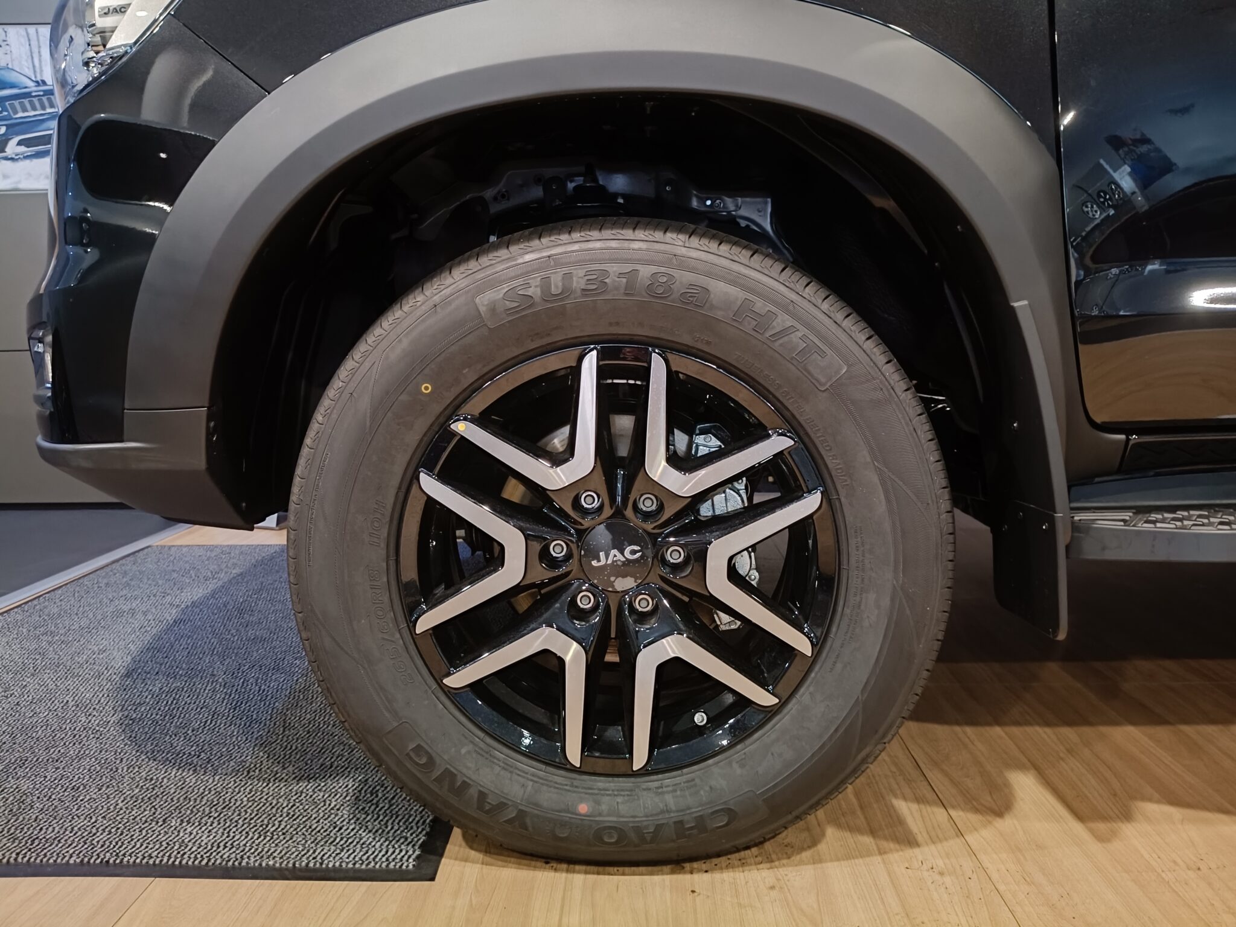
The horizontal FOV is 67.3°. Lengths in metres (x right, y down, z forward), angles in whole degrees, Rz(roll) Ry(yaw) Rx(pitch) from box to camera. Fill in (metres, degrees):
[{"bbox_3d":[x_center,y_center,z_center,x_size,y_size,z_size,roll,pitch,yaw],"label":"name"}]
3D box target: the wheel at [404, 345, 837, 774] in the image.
[{"bbox_3d":[0.002,0.102,1.132,0.487,0.487,0.190,1,8,2],"label":"wheel"}]

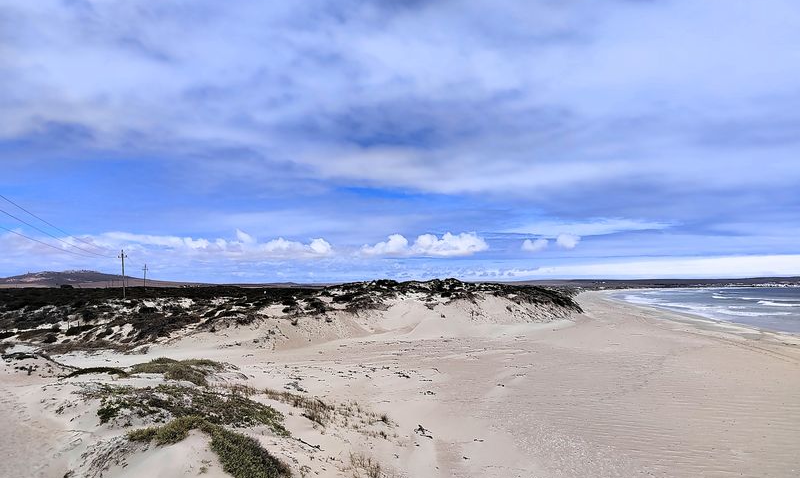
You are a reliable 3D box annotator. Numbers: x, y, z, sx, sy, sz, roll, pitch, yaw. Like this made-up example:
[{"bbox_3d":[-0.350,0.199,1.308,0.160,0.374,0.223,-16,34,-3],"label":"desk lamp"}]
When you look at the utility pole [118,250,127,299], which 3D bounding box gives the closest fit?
[{"bbox_3d":[-52.604,6.742,101.245,1.550,9.280,0.280,-3,-3,-24],"label":"utility pole"}]

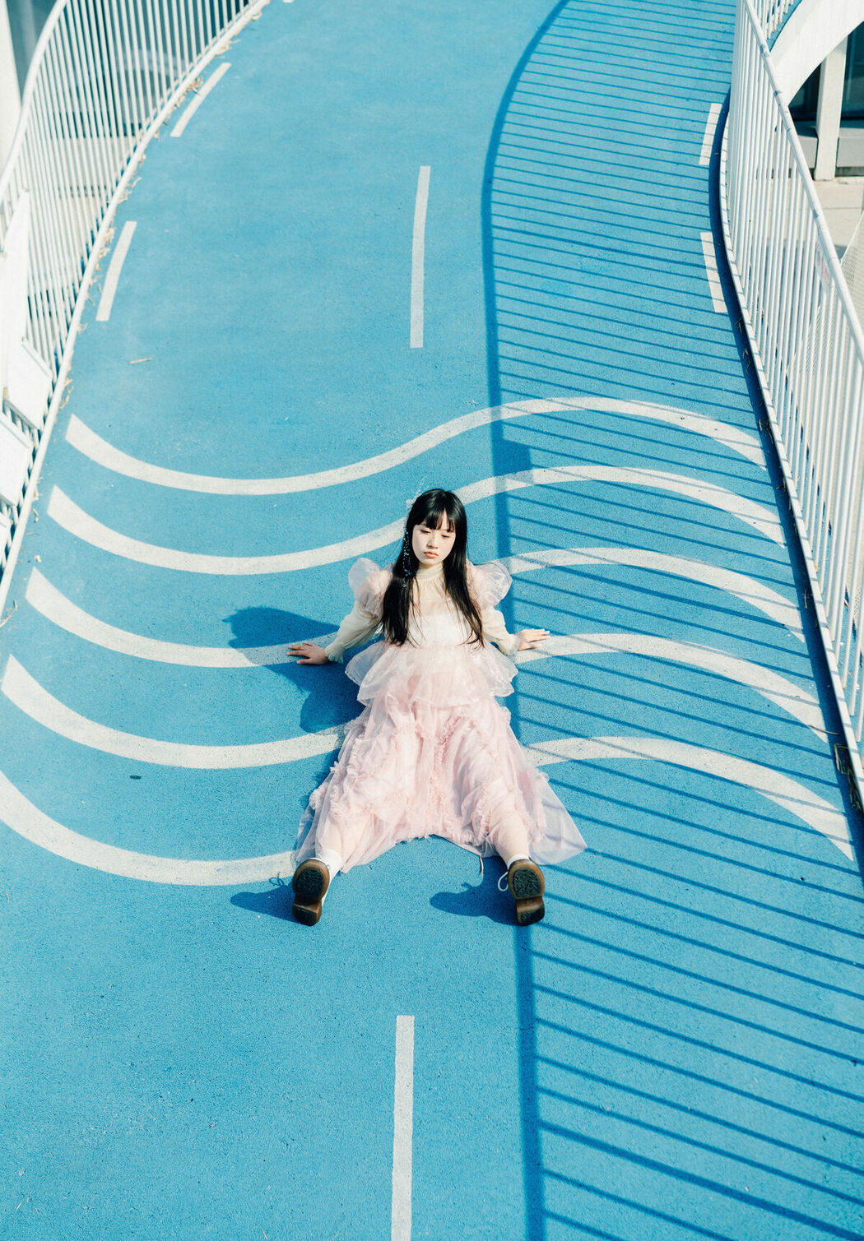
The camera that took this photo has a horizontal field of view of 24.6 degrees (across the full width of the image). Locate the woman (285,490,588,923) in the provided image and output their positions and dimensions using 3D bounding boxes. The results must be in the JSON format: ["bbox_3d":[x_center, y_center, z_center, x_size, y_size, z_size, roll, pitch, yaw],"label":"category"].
[{"bbox_3d":[-0.022,0.185,5.925,0.944,0.746,1.284,-1,37,1],"label":"woman"}]

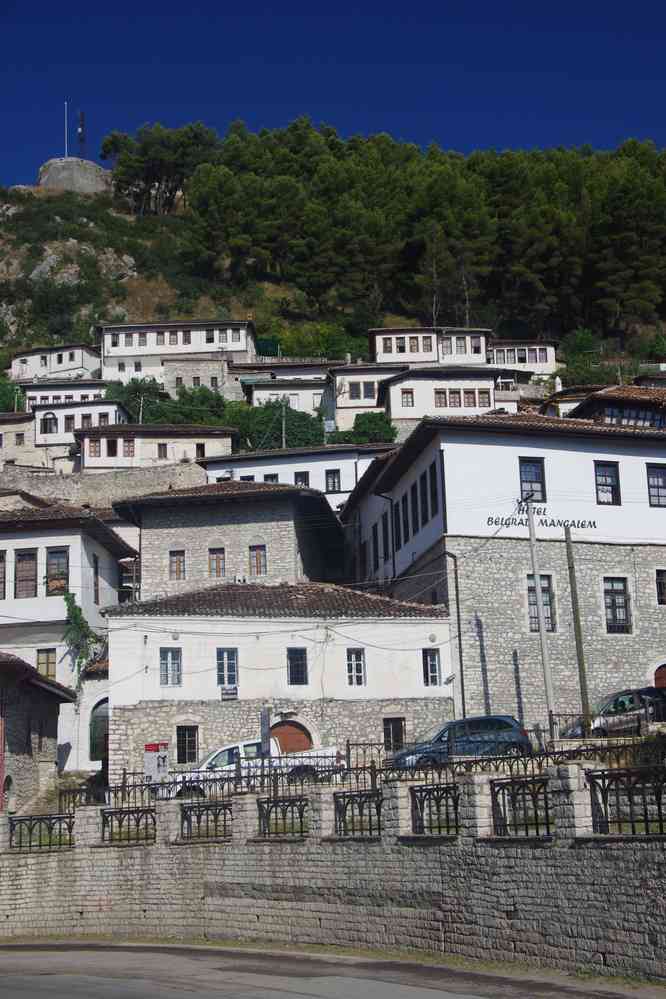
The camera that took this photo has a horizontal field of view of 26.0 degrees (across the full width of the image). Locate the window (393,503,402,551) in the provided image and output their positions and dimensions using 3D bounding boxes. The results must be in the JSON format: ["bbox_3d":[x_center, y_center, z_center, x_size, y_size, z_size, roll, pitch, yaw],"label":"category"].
[{"bbox_3d":[2.499,1.012,55.402,0.150,1.860,0.950,0,-13,-9],"label":"window"}]

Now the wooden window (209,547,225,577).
[{"bbox_3d":[-4.743,2.564,58.996,0.664,1.225,0.150,-3,-13,6],"label":"wooden window"}]

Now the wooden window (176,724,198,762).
[{"bbox_3d":[-4.437,7.460,43.982,0.650,1.110,0.150,2,-13,-17],"label":"wooden window"}]

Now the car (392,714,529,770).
[{"bbox_3d":[4.021,7.591,44.800,4.220,1.570,1.780,-4,-13,-11],"label":"car"}]

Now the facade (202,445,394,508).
[{"bbox_3d":[-1.969,-1.117,83.334,11.050,3.254,0.600,-4,-13,9],"label":"facade"}]

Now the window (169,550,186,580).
[{"bbox_3d":[-6.116,2.600,56.708,0.620,1.160,0.150,-4,-13,7],"label":"window"}]

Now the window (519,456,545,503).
[{"bbox_3d":[7.163,-0.702,51.690,1.057,1.667,0.150,3,-14,-20],"label":"window"}]

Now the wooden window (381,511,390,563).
[{"bbox_3d":[2.102,1.509,57.767,0.150,1.860,0.950,0,-13,-9],"label":"wooden window"}]

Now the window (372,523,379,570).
[{"bbox_3d":[1.853,2.109,61.852,0.150,1.900,0.920,0,-13,-10],"label":"window"}]

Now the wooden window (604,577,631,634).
[{"bbox_3d":[9.821,3.654,49.846,0.920,1.960,0.150,3,-13,-19],"label":"wooden window"}]

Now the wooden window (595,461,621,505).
[{"bbox_3d":[9.672,-0.577,50.798,0.970,1.600,0.150,3,-13,-19],"label":"wooden window"}]

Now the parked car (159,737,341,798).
[{"bbox_3d":[-2.186,7.362,38.700,5.100,1.780,1.800,-9,-11,-10],"label":"parked car"}]

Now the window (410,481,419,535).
[{"bbox_3d":[2.973,0.334,52.578,0.150,1.860,0.950,0,-13,-9],"label":"window"}]

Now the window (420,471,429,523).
[{"bbox_3d":[3.386,-0.012,53.160,0.150,1.900,0.920,0,-13,-10],"label":"window"}]

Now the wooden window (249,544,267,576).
[{"bbox_3d":[-2.917,2.386,56.295,0.640,1.190,0.150,-4,-13,7],"label":"wooden window"}]

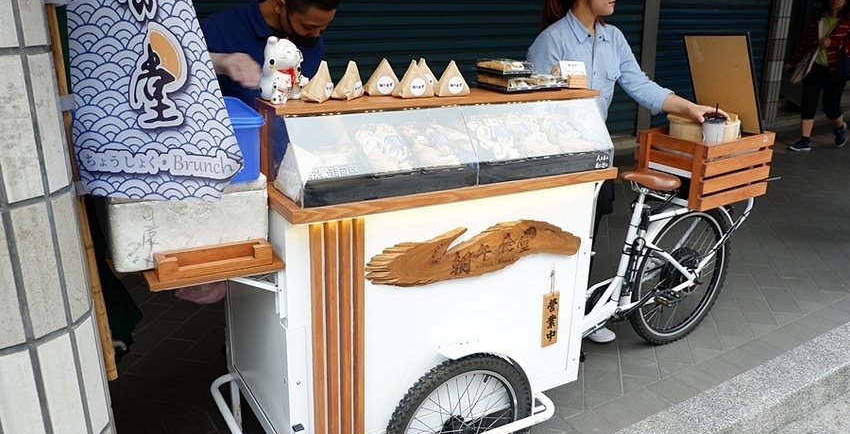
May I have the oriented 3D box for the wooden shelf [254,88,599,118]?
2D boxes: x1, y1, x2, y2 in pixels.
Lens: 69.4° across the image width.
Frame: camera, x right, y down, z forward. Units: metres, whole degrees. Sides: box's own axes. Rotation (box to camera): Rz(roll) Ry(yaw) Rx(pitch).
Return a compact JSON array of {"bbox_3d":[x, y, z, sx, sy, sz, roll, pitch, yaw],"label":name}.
[{"bbox_3d":[0.042,-0.330,1.706,1.000,0.018,0.212,-9,19,-30],"label":"wooden shelf"}]

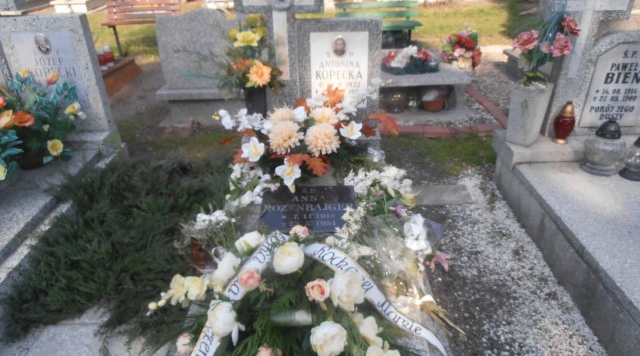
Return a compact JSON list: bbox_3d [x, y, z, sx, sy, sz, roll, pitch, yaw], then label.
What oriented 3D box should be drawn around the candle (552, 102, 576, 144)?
[{"bbox_3d":[1.401,-0.315,2.543,0.121,0.273,0.125,-2,29,0],"label":"candle"}]

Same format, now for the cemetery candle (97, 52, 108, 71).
[{"bbox_3d":[-2.502,-1.352,5.099,0.115,0.220,0.115,-1,29,0],"label":"cemetery candle"}]

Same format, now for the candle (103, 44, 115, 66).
[{"bbox_3d":[-2.257,-1.306,4.735,0.121,0.231,0.125,-2,29,0],"label":"candle"}]

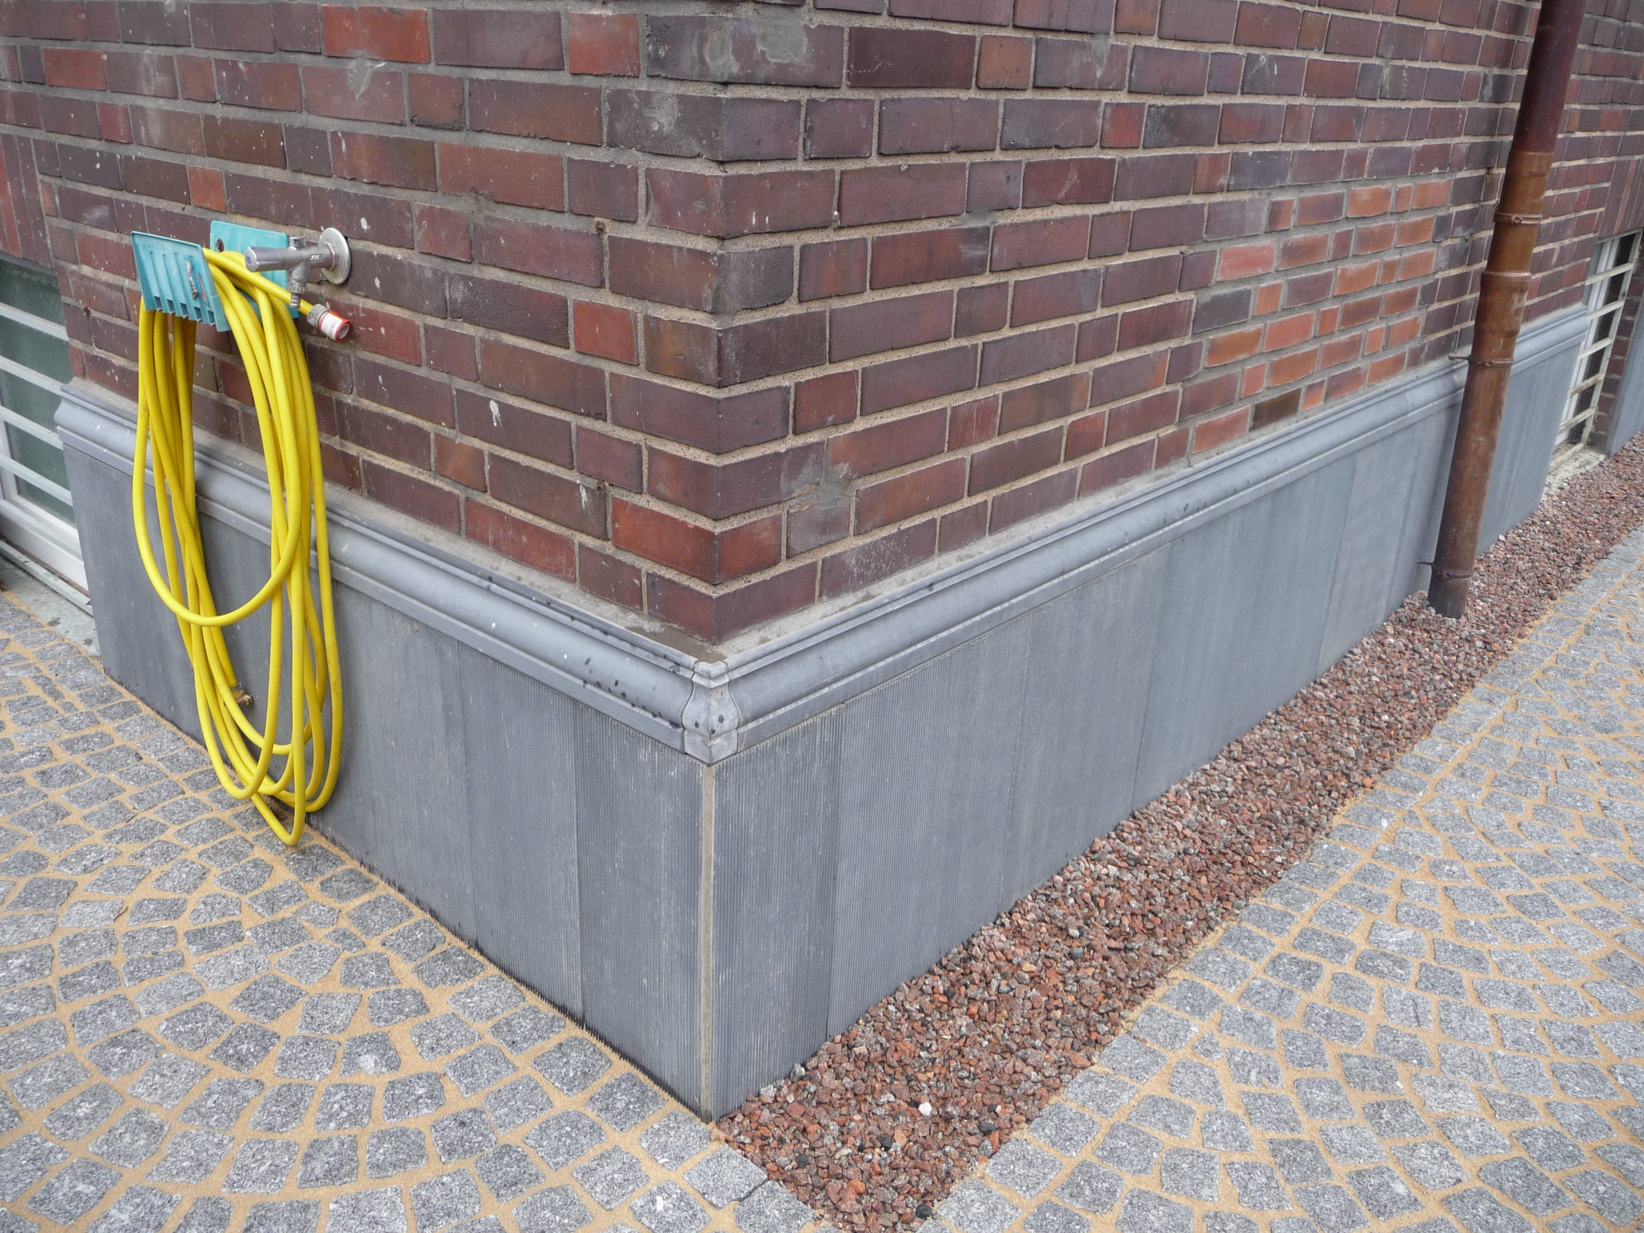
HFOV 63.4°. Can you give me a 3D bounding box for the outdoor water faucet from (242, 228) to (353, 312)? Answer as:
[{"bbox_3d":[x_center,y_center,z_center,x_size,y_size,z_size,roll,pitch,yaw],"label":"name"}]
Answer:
[{"bbox_3d":[-0.745,-0.491,1.881,0.082,0.109,0.143,21,29,36],"label":"outdoor water faucet"}]

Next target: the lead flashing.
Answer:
[{"bbox_3d":[0.522,-0.692,3.596,1.892,0.122,4.152,21,29,36],"label":"lead flashing"}]

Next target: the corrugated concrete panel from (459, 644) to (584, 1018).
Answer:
[{"bbox_3d":[-0.425,0.313,1.947,0.261,0.533,0.035,21,29,36],"label":"corrugated concrete panel"}]

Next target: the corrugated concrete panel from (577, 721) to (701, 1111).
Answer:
[{"bbox_3d":[-0.236,0.389,1.800,0.242,0.543,0.035,21,29,36],"label":"corrugated concrete panel"}]

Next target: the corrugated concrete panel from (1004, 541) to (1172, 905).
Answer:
[{"bbox_3d":[0.458,0.190,2.378,0.035,0.563,0.468,21,29,36],"label":"corrugated concrete panel"}]

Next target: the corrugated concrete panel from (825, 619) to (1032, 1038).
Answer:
[{"bbox_3d":[0.155,0.310,2.051,0.035,0.557,0.456,21,29,36],"label":"corrugated concrete panel"}]

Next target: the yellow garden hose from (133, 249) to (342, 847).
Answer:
[{"bbox_3d":[-0.990,-0.103,2.245,0.530,1.033,0.127,21,29,36],"label":"yellow garden hose"}]

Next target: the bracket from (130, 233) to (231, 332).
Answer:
[{"bbox_3d":[-0.974,-0.514,2.022,0.237,0.122,0.038,21,29,36],"label":"bracket"}]

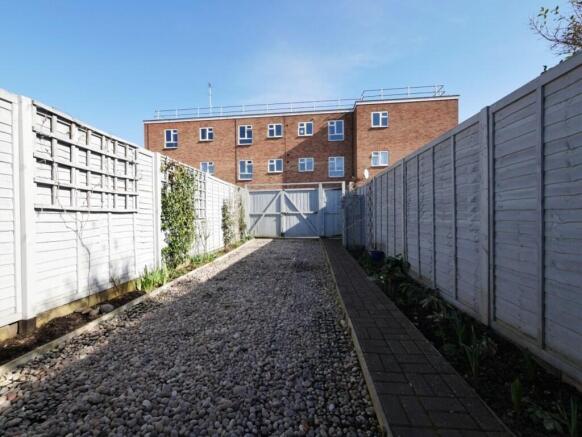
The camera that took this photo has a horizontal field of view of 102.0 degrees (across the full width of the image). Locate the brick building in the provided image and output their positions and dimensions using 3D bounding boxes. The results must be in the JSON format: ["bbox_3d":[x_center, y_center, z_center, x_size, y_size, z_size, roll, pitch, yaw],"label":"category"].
[{"bbox_3d":[-0.100,-4.200,21.200,23.400,9.500,9.000,0,1,6],"label":"brick building"}]

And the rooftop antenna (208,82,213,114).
[{"bbox_3d":[-6.840,-9.950,20.000,0.300,3.100,0.300,0,1,6],"label":"rooftop antenna"}]

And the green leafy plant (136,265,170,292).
[{"bbox_3d":[-1.920,0.800,3.300,0.330,0.300,0.380,0,1,3],"label":"green leafy plant"}]

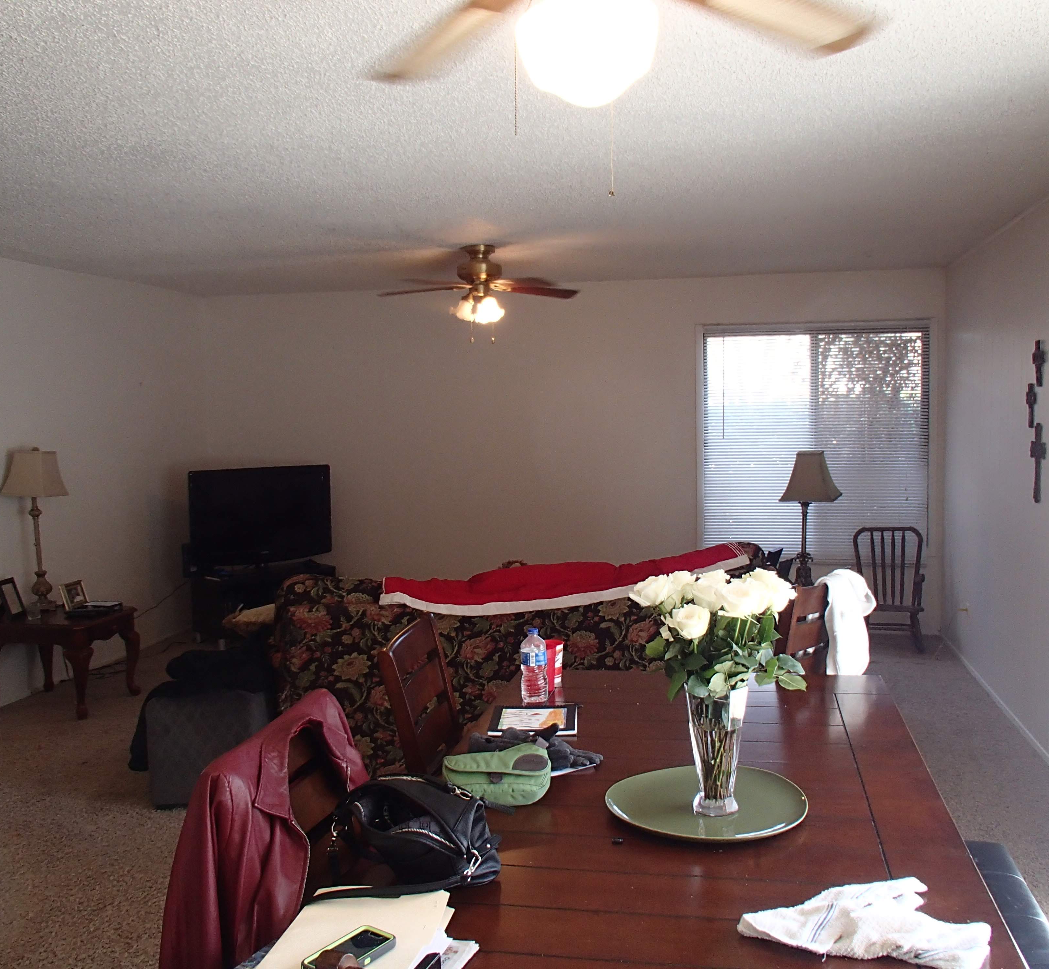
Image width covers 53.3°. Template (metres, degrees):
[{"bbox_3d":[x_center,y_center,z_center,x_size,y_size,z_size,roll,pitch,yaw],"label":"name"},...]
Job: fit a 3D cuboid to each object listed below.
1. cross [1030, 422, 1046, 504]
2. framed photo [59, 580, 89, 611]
[{"bbox_3d":[2.279,-0.096,4.643,0.024,0.357,0.180,0,4,12],"label":"cross"},{"bbox_3d":[-2.496,0.611,5.814,0.030,0.155,0.200,-15,1,13],"label":"framed photo"}]

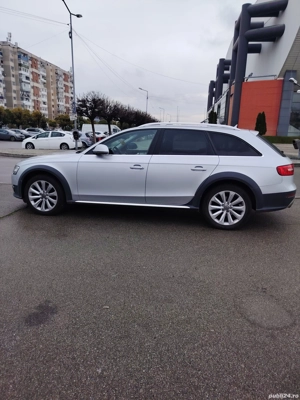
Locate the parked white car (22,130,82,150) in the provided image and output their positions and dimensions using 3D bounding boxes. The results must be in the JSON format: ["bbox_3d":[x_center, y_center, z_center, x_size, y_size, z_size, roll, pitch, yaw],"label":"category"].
[{"bbox_3d":[-7.649,-4.602,21.665,4.460,1.490,1.760,2,13,5],"label":"parked white car"}]

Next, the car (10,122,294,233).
[{"bbox_3d":[-0.048,-0.573,4.900,4.720,1.495,1.870,4,13,10],"label":"car"}]

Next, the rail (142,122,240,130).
[{"bbox_3d":[0.573,-1.086,4.080,1.490,0.100,0.060,4,13,10],"label":"rail"}]

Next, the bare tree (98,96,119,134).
[{"bbox_3d":[-4.069,-7.794,27.982,2.243,4.952,2.243,1,13,0],"label":"bare tree"}]

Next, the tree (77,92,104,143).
[{"bbox_3d":[-5.060,-6.734,23.818,2.377,4.740,2.377,1,13,0],"label":"tree"}]

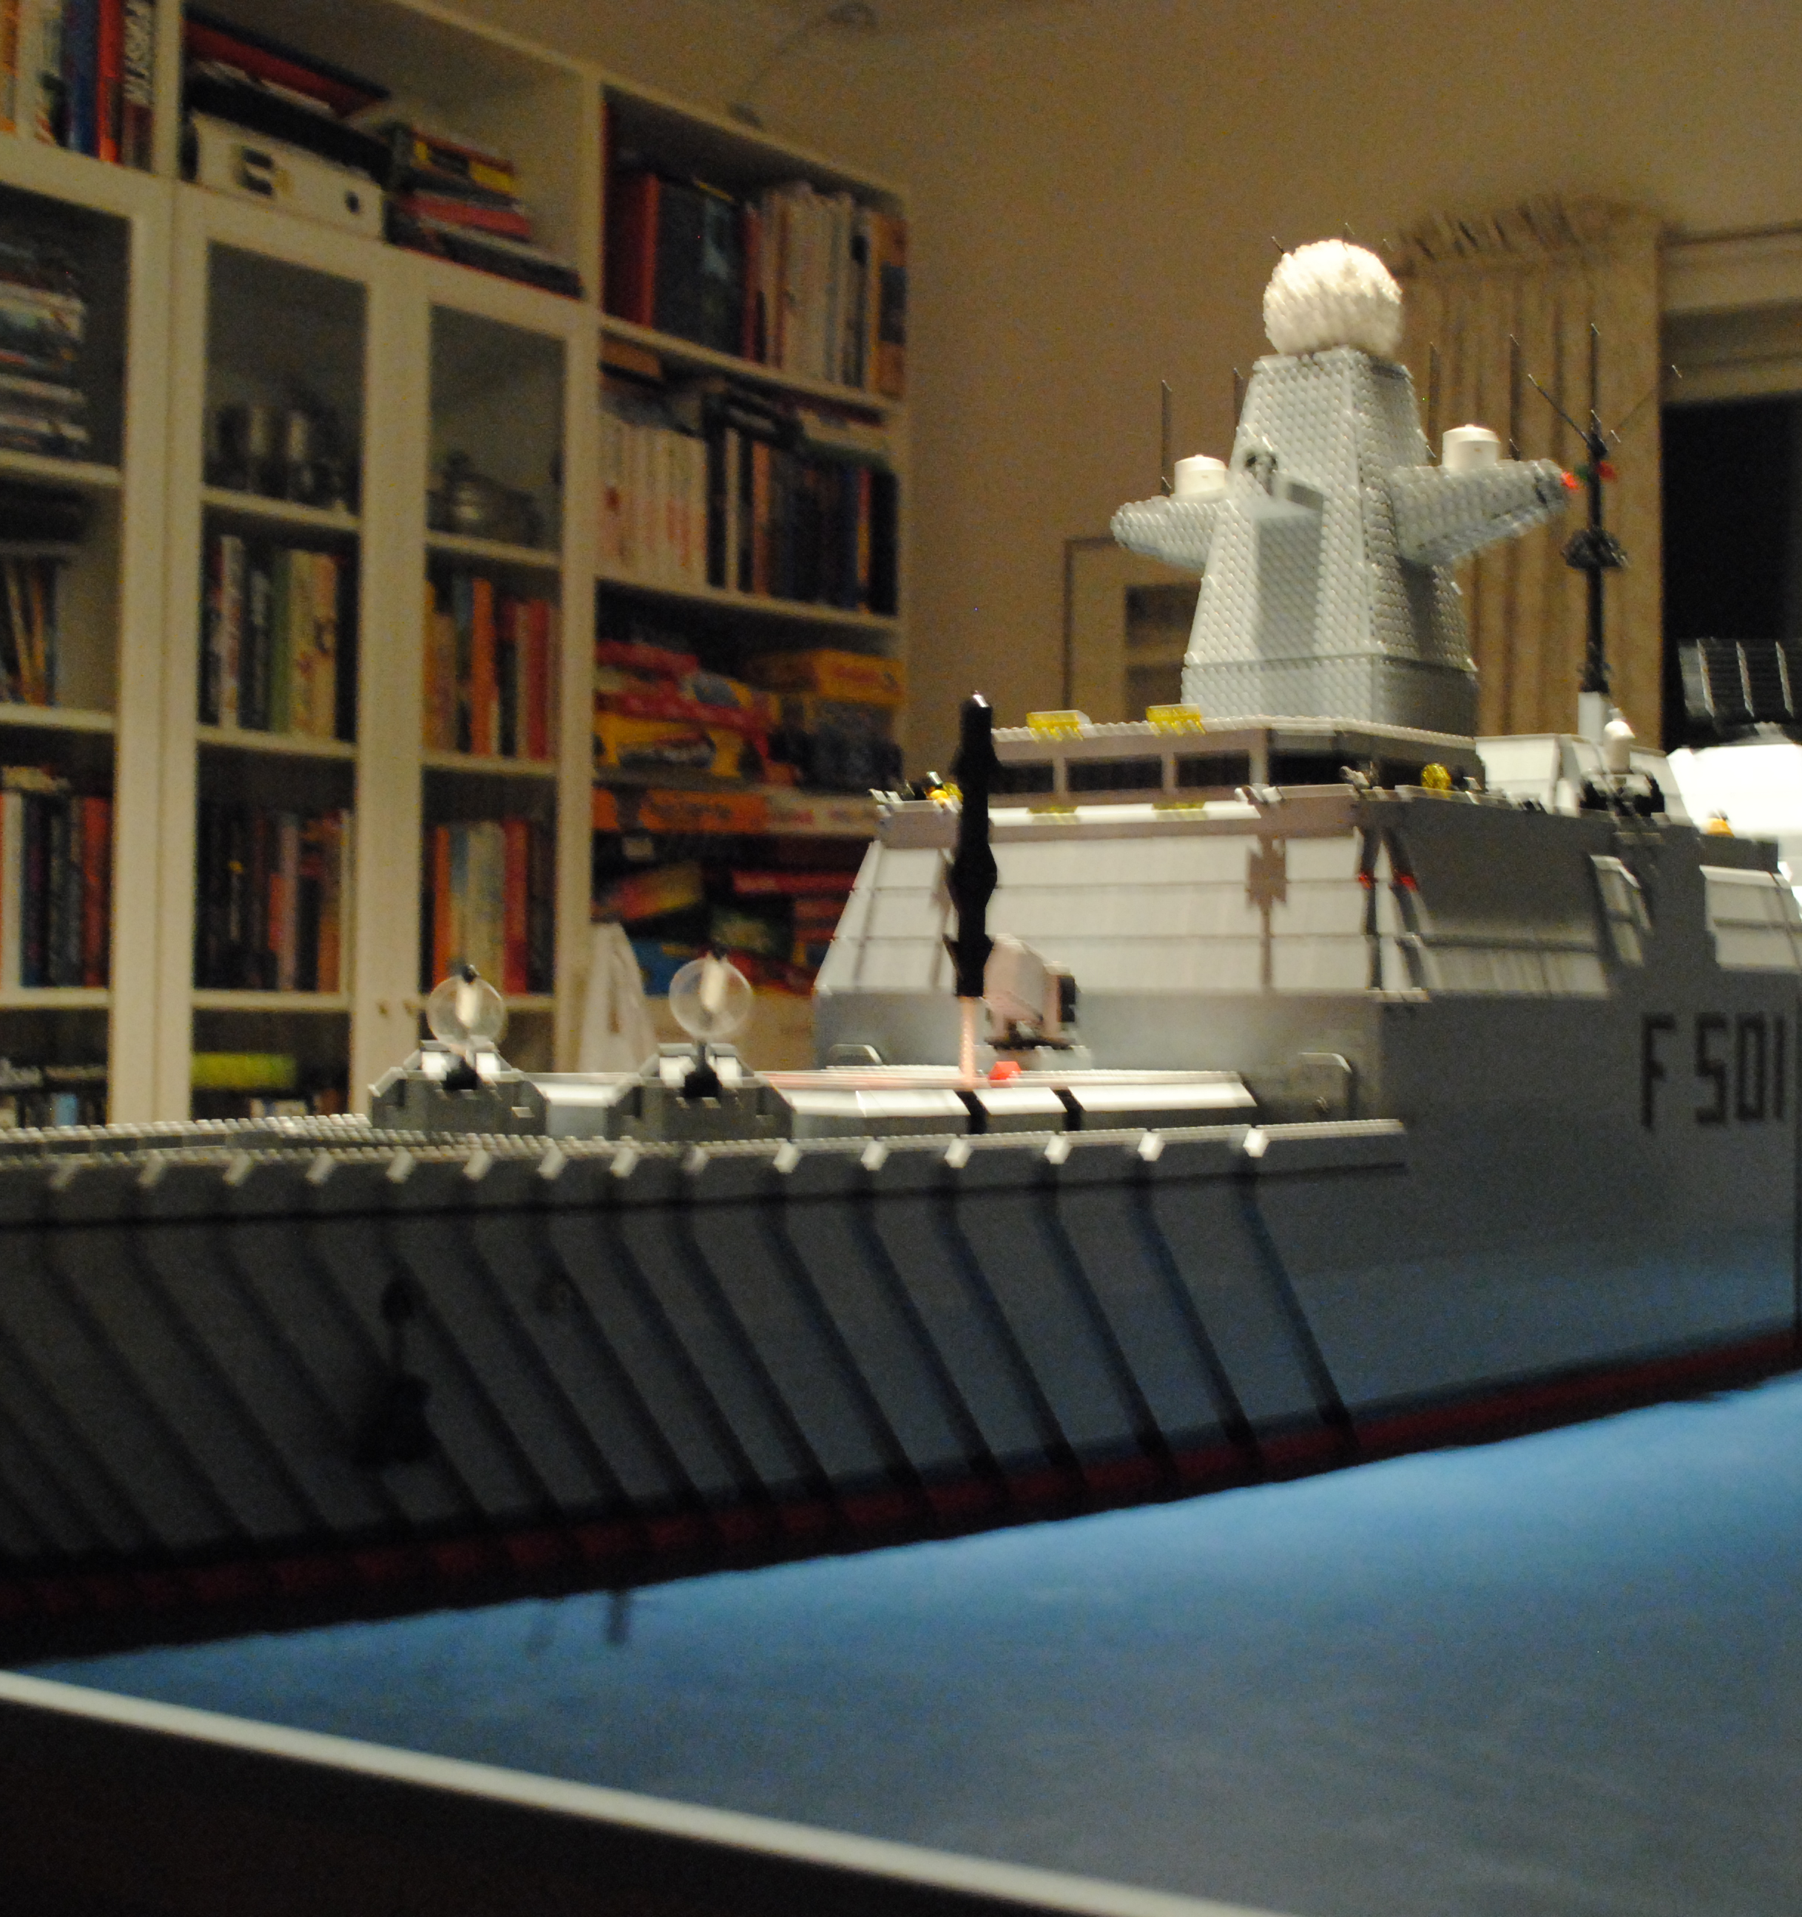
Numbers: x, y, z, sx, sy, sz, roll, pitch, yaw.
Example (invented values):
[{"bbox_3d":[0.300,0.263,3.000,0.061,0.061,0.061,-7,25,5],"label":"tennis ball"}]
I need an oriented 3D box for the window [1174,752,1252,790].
[{"bbox_3d":[0.171,-0.102,1.700,0.048,0.019,0.009,-1,-2,36],"label":"window"}]

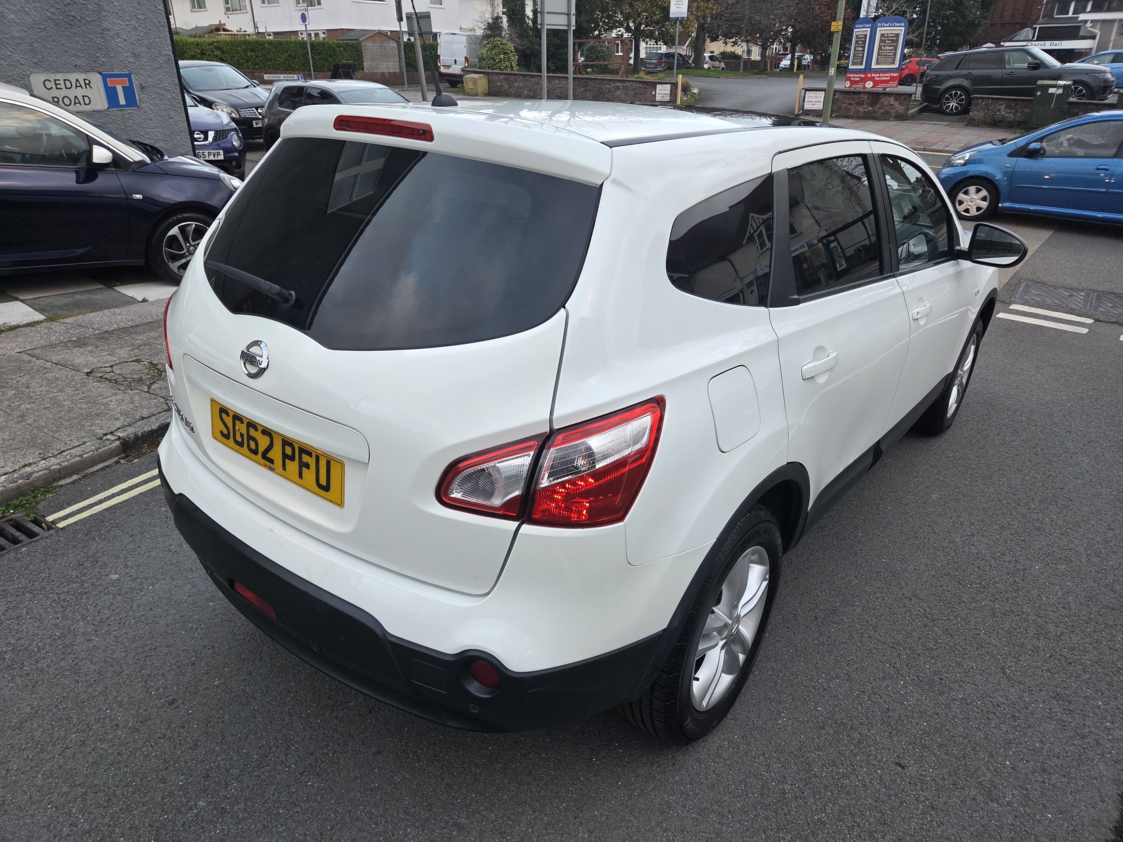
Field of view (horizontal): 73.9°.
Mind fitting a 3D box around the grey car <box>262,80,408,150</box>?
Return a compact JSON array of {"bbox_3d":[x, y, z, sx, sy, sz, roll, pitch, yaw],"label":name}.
[{"bbox_3d":[-3.770,-5.599,13.954,4.150,1.460,1.770,19,31,36],"label":"grey car"}]

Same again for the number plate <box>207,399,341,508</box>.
[{"bbox_3d":[-0.661,0.065,1.708,0.520,0.113,0.014,19,22,33],"label":"number plate"}]

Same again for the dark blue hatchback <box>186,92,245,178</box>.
[{"bbox_3d":[-6.416,-4.413,11.246,4.135,1.565,1.770,20,31,37],"label":"dark blue hatchback"}]

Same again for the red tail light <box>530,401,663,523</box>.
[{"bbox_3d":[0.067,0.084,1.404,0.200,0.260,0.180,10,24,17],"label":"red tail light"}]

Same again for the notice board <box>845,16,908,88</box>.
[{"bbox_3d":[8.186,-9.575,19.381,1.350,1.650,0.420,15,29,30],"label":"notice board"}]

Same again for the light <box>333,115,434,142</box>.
[{"bbox_3d":[-0.408,-0.673,1.712,0.352,0.040,0.036,19,28,33],"label":"light"}]

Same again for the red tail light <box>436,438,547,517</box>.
[{"bbox_3d":[-0.125,0.097,1.432,0.225,0.200,0.090,13,25,23],"label":"red tail light"}]

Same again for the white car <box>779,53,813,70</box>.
[{"bbox_3d":[23.359,-35.673,74.191,4.200,1.530,1.750,-22,32,-39],"label":"white car"}]

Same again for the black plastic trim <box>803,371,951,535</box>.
[{"bbox_3d":[1.314,0.077,3.034,0.100,0.205,1.900,19,28,33],"label":"black plastic trim"}]

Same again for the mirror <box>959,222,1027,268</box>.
[{"bbox_3d":[1.817,-0.736,3.140,0.240,0.175,0.160,19,28,33],"label":"mirror"}]

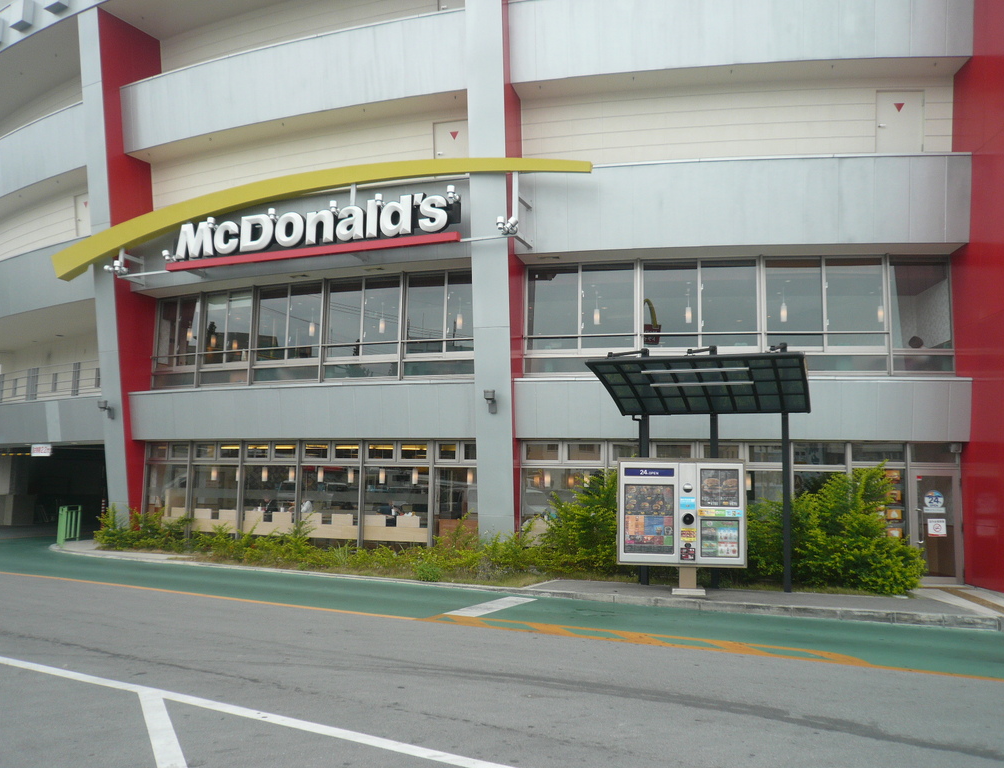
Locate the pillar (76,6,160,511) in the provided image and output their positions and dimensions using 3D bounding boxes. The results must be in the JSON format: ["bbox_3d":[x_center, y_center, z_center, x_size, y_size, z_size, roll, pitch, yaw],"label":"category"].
[{"bbox_3d":[-8.899,-2.322,19.687,0.760,12.200,1.250,-3,0,31],"label":"pillar"}]

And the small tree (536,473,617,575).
[{"bbox_3d":[1.399,2.515,14.760,1.550,1.870,1.300,0,-7,11],"label":"small tree"}]

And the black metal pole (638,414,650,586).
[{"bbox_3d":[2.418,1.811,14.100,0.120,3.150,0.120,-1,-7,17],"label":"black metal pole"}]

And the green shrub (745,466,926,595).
[{"bbox_3d":[5.504,2.409,13.925,2.800,2.030,1.400,0,-7,7],"label":"green shrub"}]

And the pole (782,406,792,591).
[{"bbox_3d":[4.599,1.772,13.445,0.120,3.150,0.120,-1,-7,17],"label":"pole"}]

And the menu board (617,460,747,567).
[{"bbox_3d":[2.812,2.013,13.009,2.010,1.660,0.300,0,-7,6],"label":"menu board"}]

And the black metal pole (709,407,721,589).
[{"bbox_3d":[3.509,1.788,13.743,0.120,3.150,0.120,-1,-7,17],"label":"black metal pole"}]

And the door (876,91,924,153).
[{"bbox_3d":[7.257,-4.329,15.142,0.860,2.000,0.080,0,2,4],"label":"door"}]

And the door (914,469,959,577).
[{"bbox_3d":[7.823,2.554,14.896,0.880,2.050,0.090,1,-7,3],"label":"door"}]

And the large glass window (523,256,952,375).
[{"bbox_3d":[4.314,-1.286,15.599,7.850,2.200,0.300,0,-7,9],"label":"large glass window"}]

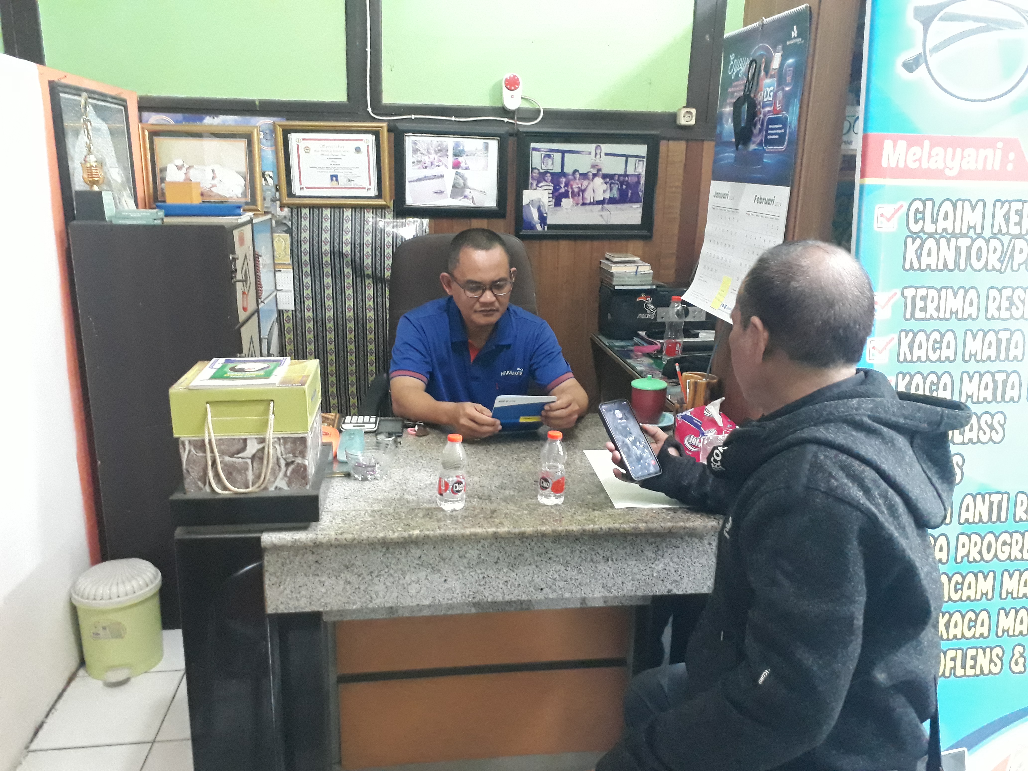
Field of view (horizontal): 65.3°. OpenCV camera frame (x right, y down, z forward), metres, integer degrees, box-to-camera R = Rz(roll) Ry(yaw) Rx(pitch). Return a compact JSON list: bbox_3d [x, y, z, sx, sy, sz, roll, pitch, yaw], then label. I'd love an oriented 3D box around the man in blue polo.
[{"bbox_3d":[-0.074,0.190,2.285,0.545,1.257,0.660,0,15,-6],"label":"man in blue polo"}]

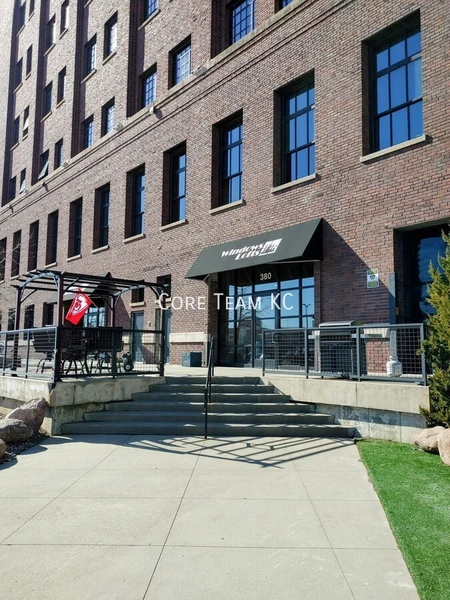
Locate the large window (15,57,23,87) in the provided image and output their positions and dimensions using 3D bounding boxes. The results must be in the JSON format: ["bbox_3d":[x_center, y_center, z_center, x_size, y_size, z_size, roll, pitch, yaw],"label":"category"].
[{"bbox_3d":[-16.070,-17.702,35.428,0.200,2.152,1.476,6,-9,-43],"label":"large window"}]

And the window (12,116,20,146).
[{"bbox_3d":[-15.084,-12.146,32.756,0.200,2.134,1.291,6,-9,-42],"label":"window"}]

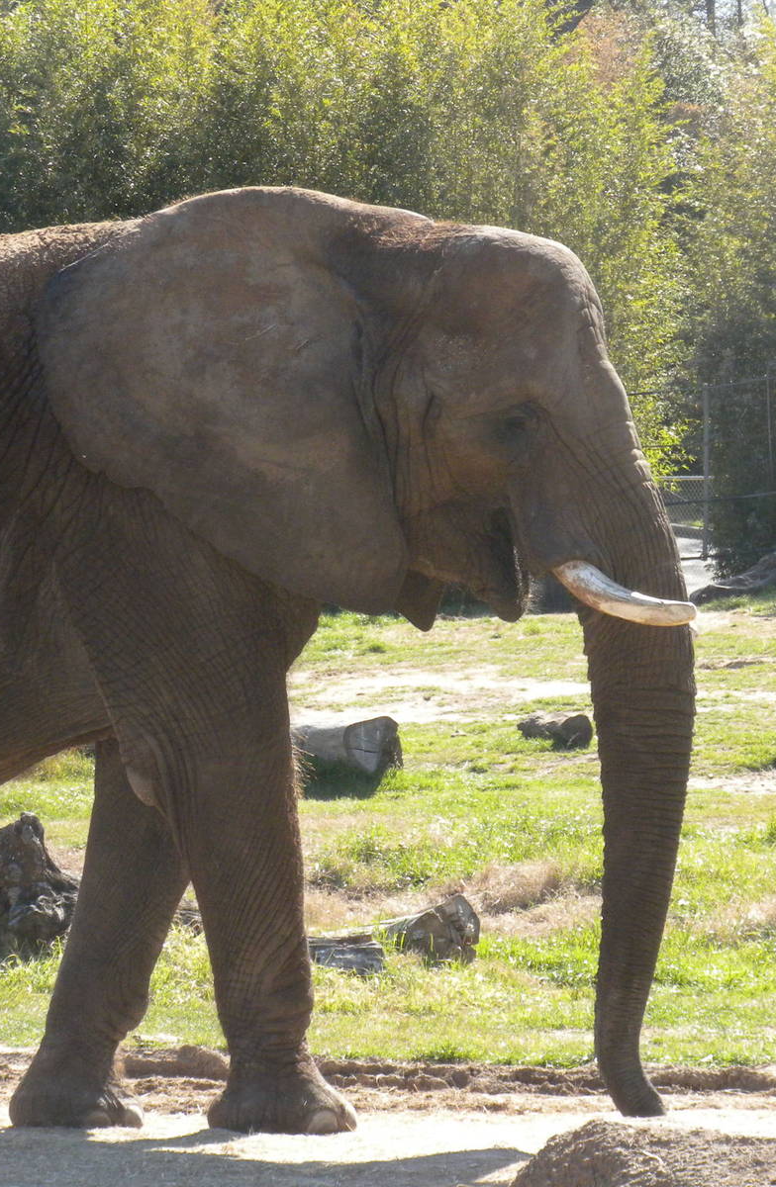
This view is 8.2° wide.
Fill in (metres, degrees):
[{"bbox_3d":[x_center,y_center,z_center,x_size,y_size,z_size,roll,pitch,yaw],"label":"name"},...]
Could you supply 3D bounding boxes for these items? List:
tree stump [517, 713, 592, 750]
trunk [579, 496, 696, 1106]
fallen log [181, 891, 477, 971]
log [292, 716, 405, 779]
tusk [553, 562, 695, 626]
[{"bbox_3d":[1.016,0.836,33.000,0.460,0.210,0.360,0,1,0],"label":"tree stump"},{"bbox_3d":[0.687,0.564,15.000,0.330,1.740,0.320,0,1,6],"label":"trunk"},{"bbox_3d":[-0.259,1.304,20.900,1.300,0.250,0.330,1,2,22],"label":"fallen log"},{"bbox_3d":[-0.701,0.870,31.000,1.600,0.340,0.360,1,2,25],"label":"log"},{"bbox_3d":[0.643,0.000,14.770,0.400,0.180,0.140,0,1,11],"label":"tusk"}]

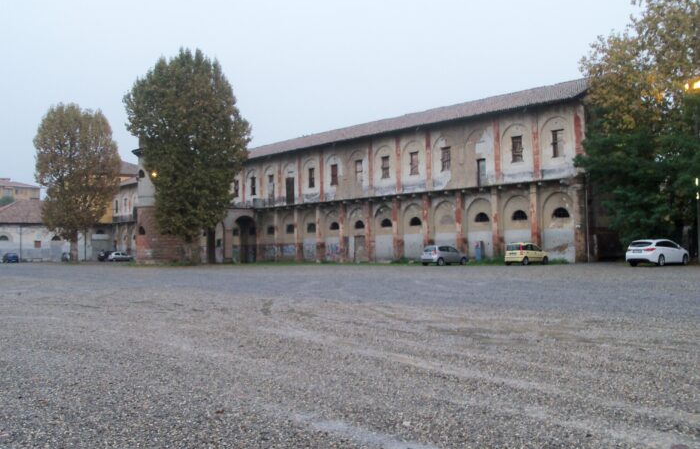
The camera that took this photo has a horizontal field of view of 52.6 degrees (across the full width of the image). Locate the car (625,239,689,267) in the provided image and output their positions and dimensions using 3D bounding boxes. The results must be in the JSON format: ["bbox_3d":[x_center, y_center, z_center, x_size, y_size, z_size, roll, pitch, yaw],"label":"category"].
[{"bbox_3d":[18.058,1.649,41.379,4.700,1.490,1.810,0,-2,-38],"label":"car"}]

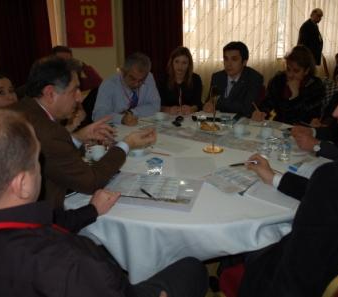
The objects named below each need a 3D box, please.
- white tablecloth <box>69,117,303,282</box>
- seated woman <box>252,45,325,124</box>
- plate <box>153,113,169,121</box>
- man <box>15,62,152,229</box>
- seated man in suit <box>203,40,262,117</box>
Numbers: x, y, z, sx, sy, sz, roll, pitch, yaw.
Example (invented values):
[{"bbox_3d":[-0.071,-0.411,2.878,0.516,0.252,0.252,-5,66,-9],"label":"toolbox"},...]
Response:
[{"bbox_3d":[0.062,0.332,2.062,1.820,0.750,1.820,0,17,0],"label":"white tablecloth"},{"bbox_3d":[0.830,-0.069,2.462,0.760,1.270,0.540,-16,23,-41],"label":"seated woman"},{"bbox_3d":[-0.059,-0.239,2.575,0.135,0.035,0.135,0,17,0],"label":"plate"},{"bbox_3d":[-0.499,0.243,1.499,0.800,1.260,0.580,-11,20,-31],"label":"man"},{"bbox_3d":[0.469,-0.169,2.703,0.540,1.320,0.780,10,20,29],"label":"seated man in suit"}]

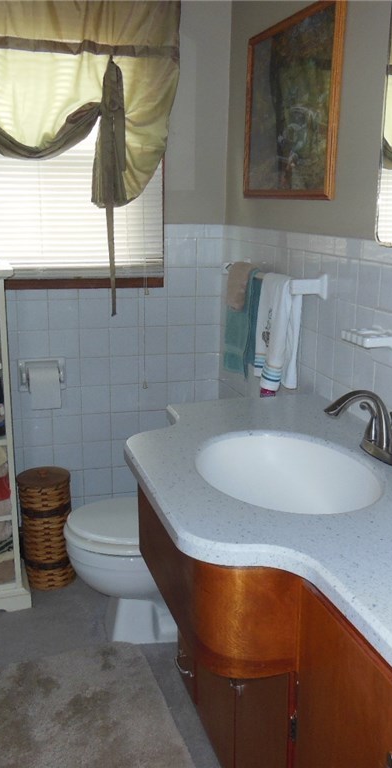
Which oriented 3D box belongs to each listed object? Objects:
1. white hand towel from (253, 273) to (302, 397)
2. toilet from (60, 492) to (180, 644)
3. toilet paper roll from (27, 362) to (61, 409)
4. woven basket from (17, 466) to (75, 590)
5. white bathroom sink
[{"bbox_3d":[0.227,-0.150,2.111,0.085,0.305,0.215,-3,14,-16],"label":"white hand towel"},{"bbox_3d":[-0.095,0.469,2.405,0.670,0.680,0.430,-3,14,-16],"label":"toilet"},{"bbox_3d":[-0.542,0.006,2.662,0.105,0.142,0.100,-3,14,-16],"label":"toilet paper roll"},{"bbox_3d":[-0.539,0.521,2.680,0.185,0.405,0.185,-3,14,-16],"label":"woven basket"},{"bbox_3d":[0.183,0.236,1.512,0.365,0.150,0.495,-3,14,-16],"label":"white bathroom sink"}]

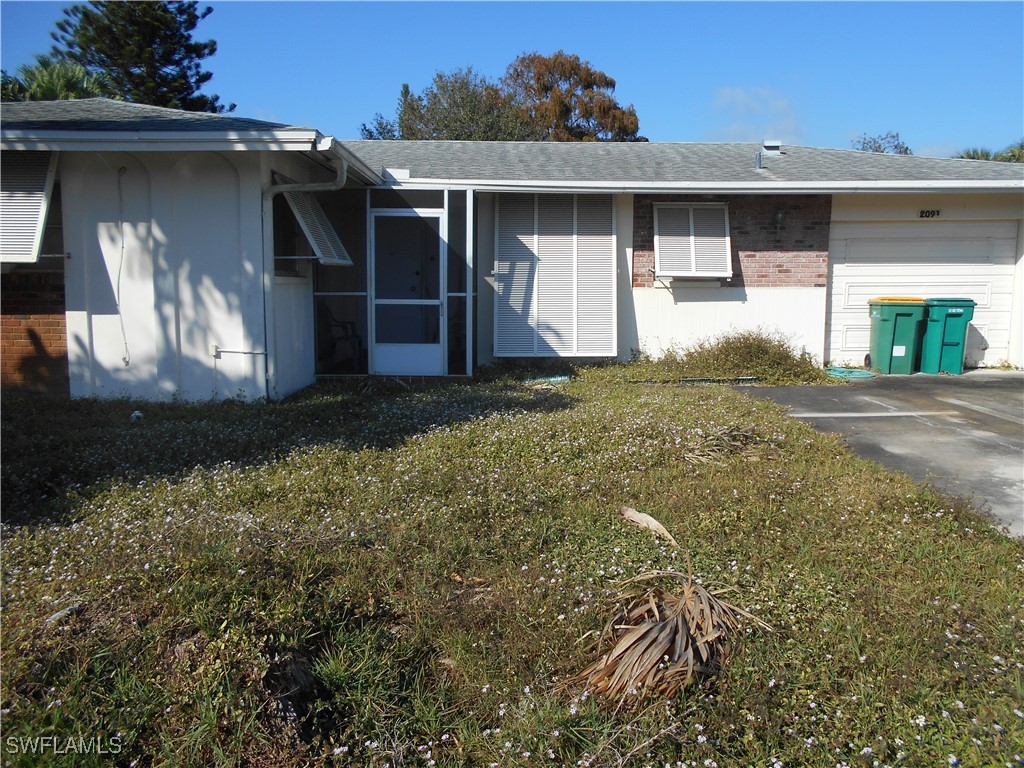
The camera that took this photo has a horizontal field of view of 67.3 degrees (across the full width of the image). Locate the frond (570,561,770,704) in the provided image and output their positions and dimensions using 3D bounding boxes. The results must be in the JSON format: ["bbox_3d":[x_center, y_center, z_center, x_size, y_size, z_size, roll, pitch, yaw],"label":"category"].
[{"bbox_3d":[0.580,0.916,2.959,0.700,0.260,0.680,0,7,0],"label":"frond"}]

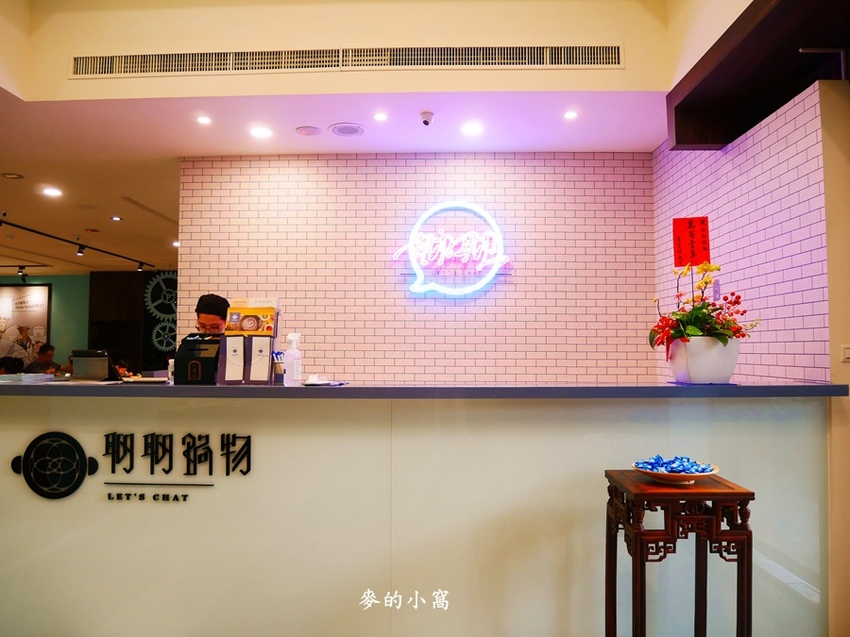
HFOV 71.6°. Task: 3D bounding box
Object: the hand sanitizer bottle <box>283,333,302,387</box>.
[{"bbox_3d":[-0.556,0.176,2.488,0.080,0.226,0.075,0,-3,0],"label":"hand sanitizer bottle"}]

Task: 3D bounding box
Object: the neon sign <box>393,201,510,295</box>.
[{"bbox_3d":[0.199,-0.542,4.500,0.890,0.710,0.070,0,-3,2],"label":"neon sign"}]

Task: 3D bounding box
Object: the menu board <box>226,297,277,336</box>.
[{"bbox_3d":[-0.786,-0.007,2.670,0.215,0.175,0.070,0,-3,2],"label":"menu board"}]

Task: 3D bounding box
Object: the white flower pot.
[{"bbox_3d":[1.253,0.189,2.646,0.250,0.210,0.250,0,-3,2],"label":"white flower pot"}]

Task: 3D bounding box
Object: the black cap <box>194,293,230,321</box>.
[{"bbox_3d":[-1.139,-0.065,3.165,0.180,0.130,0.200,0,15,-4],"label":"black cap"}]

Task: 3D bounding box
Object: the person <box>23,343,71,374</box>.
[{"bbox_3d":[-4.260,0.932,6.596,0.650,1.280,0.580,-2,-4,39],"label":"person"}]

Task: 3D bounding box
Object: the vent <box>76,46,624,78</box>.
[{"bbox_3d":[-0.511,-1.548,3.546,3.372,0.155,0.050,0,-3,3],"label":"vent"}]

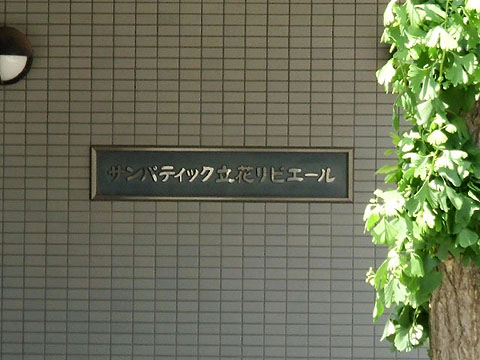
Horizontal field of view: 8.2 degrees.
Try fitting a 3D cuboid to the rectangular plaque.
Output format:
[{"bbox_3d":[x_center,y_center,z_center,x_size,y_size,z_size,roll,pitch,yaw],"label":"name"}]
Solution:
[{"bbox_3d":[-0.083,-0.028,15.125,1.200,0.250,0.045,1,-1,3],"label":"rectangular plaque"}]

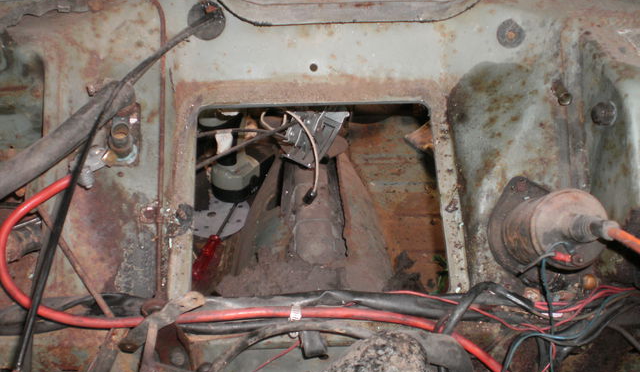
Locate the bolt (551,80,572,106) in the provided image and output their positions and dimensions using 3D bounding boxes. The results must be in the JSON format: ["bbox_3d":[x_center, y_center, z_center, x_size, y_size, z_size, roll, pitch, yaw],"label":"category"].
[{"bbox_3d":[0.230,-0.088,0.635,0.014,0.014,0.026,-3,40,-4],"label":"bolt"}]

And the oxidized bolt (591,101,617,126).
[{"bbox_3d":[0.260,-0.066,0.610,0.023,0.023,0.013,0,6,30],"label":"oxidized bolt"}]

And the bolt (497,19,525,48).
[{"bbox_3d":[0.190,-0.152,0.665,0.028,0.028,0.009,0,-6,3],"label":"bolt"}]

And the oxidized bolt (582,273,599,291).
[{"bbox_3d":[0.238,0.084,0.585,0.013,0.013,0.011,-3,-15,11],"label":"oxidized bolt"}]

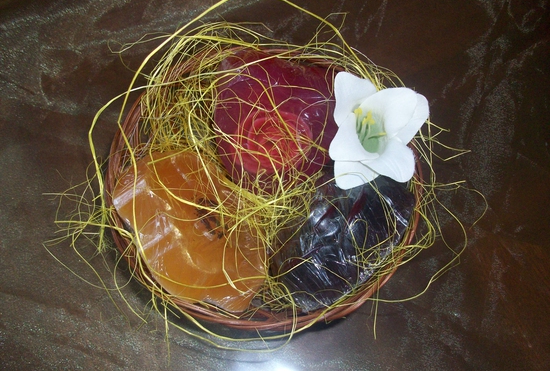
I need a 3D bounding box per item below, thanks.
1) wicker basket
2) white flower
[{"bbox_3d":[-0.005,0.002,0.387,0.210,0.060,0.210,1,65,-2],"label":"wicker basket"},{"bbox_3d":[0.069,-0.036,0.358,0.068,0.045,0.074,1,65,-2],"label":"white flower"}]

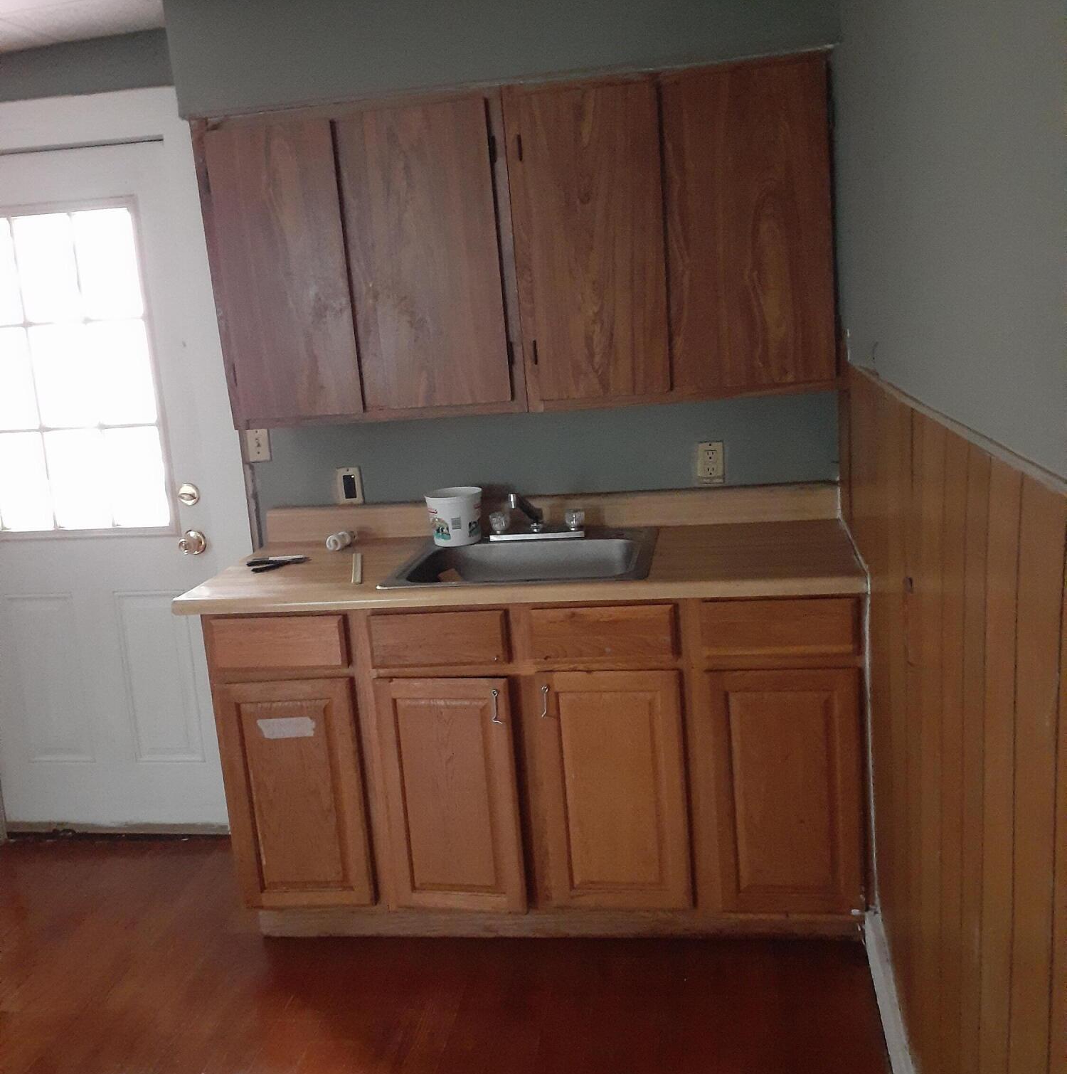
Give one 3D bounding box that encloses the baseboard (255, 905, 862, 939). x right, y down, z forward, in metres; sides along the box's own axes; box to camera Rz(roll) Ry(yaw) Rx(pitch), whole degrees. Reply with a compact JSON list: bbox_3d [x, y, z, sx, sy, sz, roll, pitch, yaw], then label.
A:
[{"bbox_3d":[0.041,0.959,2.777,1.527,0.091,0.020,-2,12,10],"label":"baseboard"}]

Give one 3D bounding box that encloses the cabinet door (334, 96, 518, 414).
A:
[{"bbox_3d":[-0.263,-0.667,2.681,0.376,0.701,0.020,-2,12,10],"label":"cabinet door"}]

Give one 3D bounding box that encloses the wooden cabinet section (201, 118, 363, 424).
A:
[{"bbox_3d":[-0.612,-0.643,2.737,0.329,0.710,0.020,-3,12,10],"label":"wooden cabinet section"}]

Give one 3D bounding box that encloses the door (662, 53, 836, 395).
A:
[{"bbox_3d":[0.492,-0.697,2.536,0.368,0.718,0.020,-3,12,10],"label":"door"}]

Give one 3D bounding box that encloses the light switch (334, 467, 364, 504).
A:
[{"bbox_3d":[-0.522,-0.140,3.158,0.069,0.115,0.010,-2,12,10],"label":"light switch"}]

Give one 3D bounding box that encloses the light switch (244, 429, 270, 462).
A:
[{"bbox_3d":[-0.793,-0.272,3.195,0.071,0.115,0.013,-3,12,10],"label":"light switch"}]

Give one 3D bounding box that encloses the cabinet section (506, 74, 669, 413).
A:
[{"bbox_3d":[0.143,-0.683,2.612,0.331,0.709,0.020,-2,12,10],"label":"cabinet section"}]

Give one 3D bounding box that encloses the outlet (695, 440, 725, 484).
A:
[{"bbox_3d":[0.479,-0.199,2.985,0.066,0.113,0.010,-2,12,10],"label":"outlet"}]

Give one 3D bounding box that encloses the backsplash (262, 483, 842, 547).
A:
[{"bbox_3d":[0.018,-0.060,3.084,1.599,0.094,0.021,-2,12,10],"label":"backsplash"}]

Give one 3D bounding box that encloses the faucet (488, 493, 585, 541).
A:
[{"bbox_3d":[-0.006,-0.057,2.950,0.266,0.147,0.195,-3,12,10],"label":"faucet"}]

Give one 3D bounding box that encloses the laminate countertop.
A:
[{"bbox_3d":[-0.024,0.069,2.824,1.614,0.039,0.625,-3,12,10],"label":"laminate countertop"}]

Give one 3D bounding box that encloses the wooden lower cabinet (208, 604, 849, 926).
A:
[{"bbox_3d":[0.046,0.521,2.905,1.532,0.892,0.618,-2,12,10],"label":"wooden lower cabinet"}]

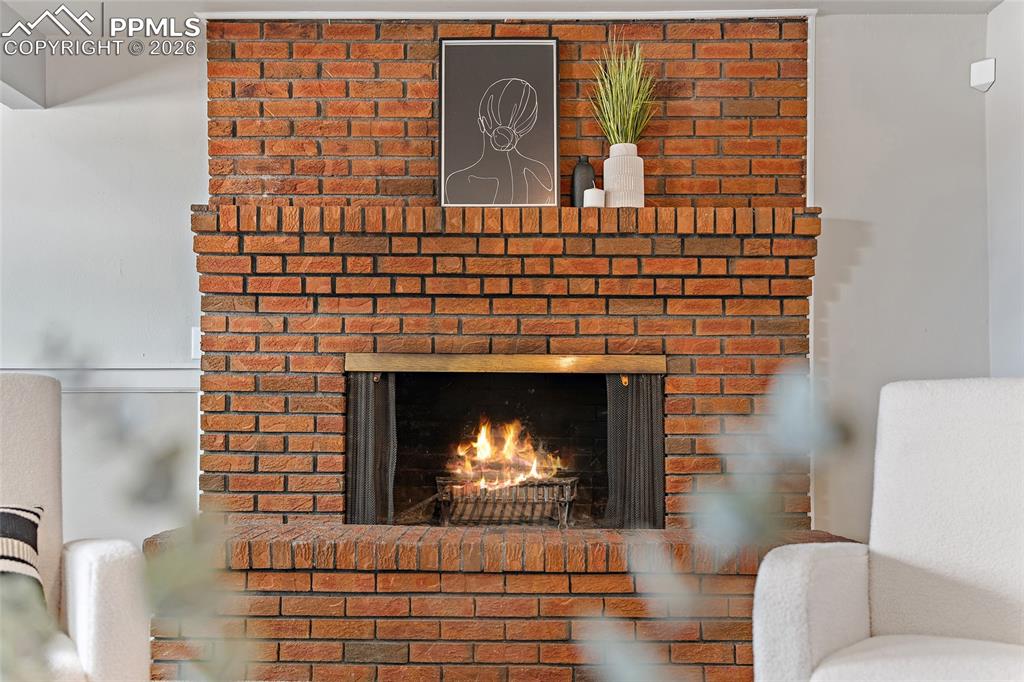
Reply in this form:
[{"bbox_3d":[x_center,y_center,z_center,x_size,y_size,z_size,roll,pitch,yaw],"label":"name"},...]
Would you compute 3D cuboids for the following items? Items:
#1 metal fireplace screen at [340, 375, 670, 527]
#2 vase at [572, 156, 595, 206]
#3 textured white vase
[{"bbox_3d":[-0.023,0.351,3.000,1.130,0.605,0.430,0,0,0],"label":"metal fireplace screen"},{"bbox_3d":[0.254,-0.554,2.800,0.074,0.183,0.074,0,0,0],"label":"vase"},{"bbox_3d":[0.392,-0.570,2.780,0.139,0.216,0.139,0,0,0],"label":"textured white vase"}]

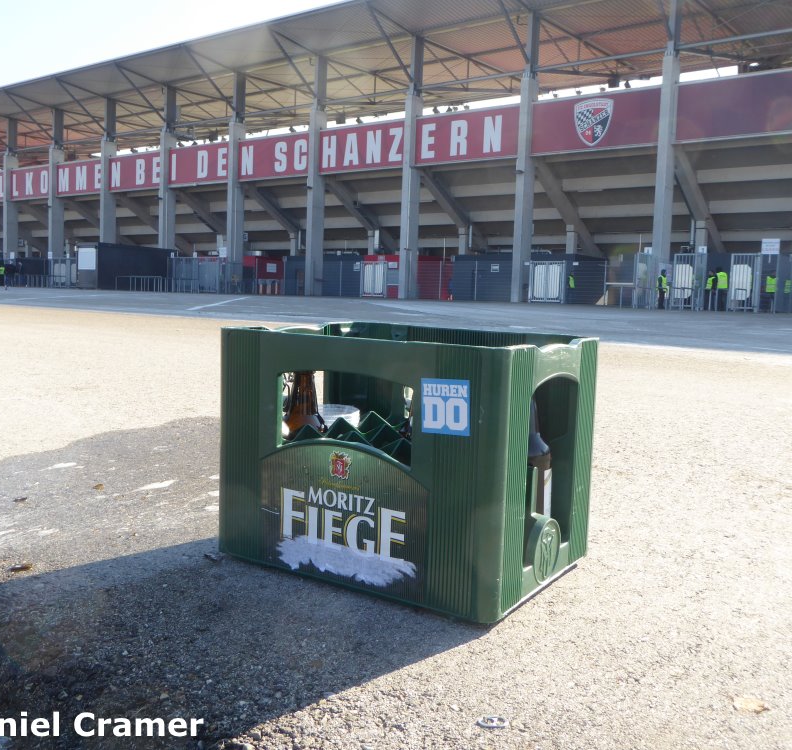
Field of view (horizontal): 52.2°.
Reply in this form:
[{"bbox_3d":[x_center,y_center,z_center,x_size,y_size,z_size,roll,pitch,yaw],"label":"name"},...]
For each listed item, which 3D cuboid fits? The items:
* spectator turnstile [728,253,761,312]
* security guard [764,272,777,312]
[{"bbox_3d":[14.842,-3.921,34.400,1.250,2.450,0.500,6,7,36],"label":"spectator turnstile"},{"bbox_3d":[15.661,-3.460,33.800,0.520,1.740,0.360,1,6,-11],"label":"security guard"}]

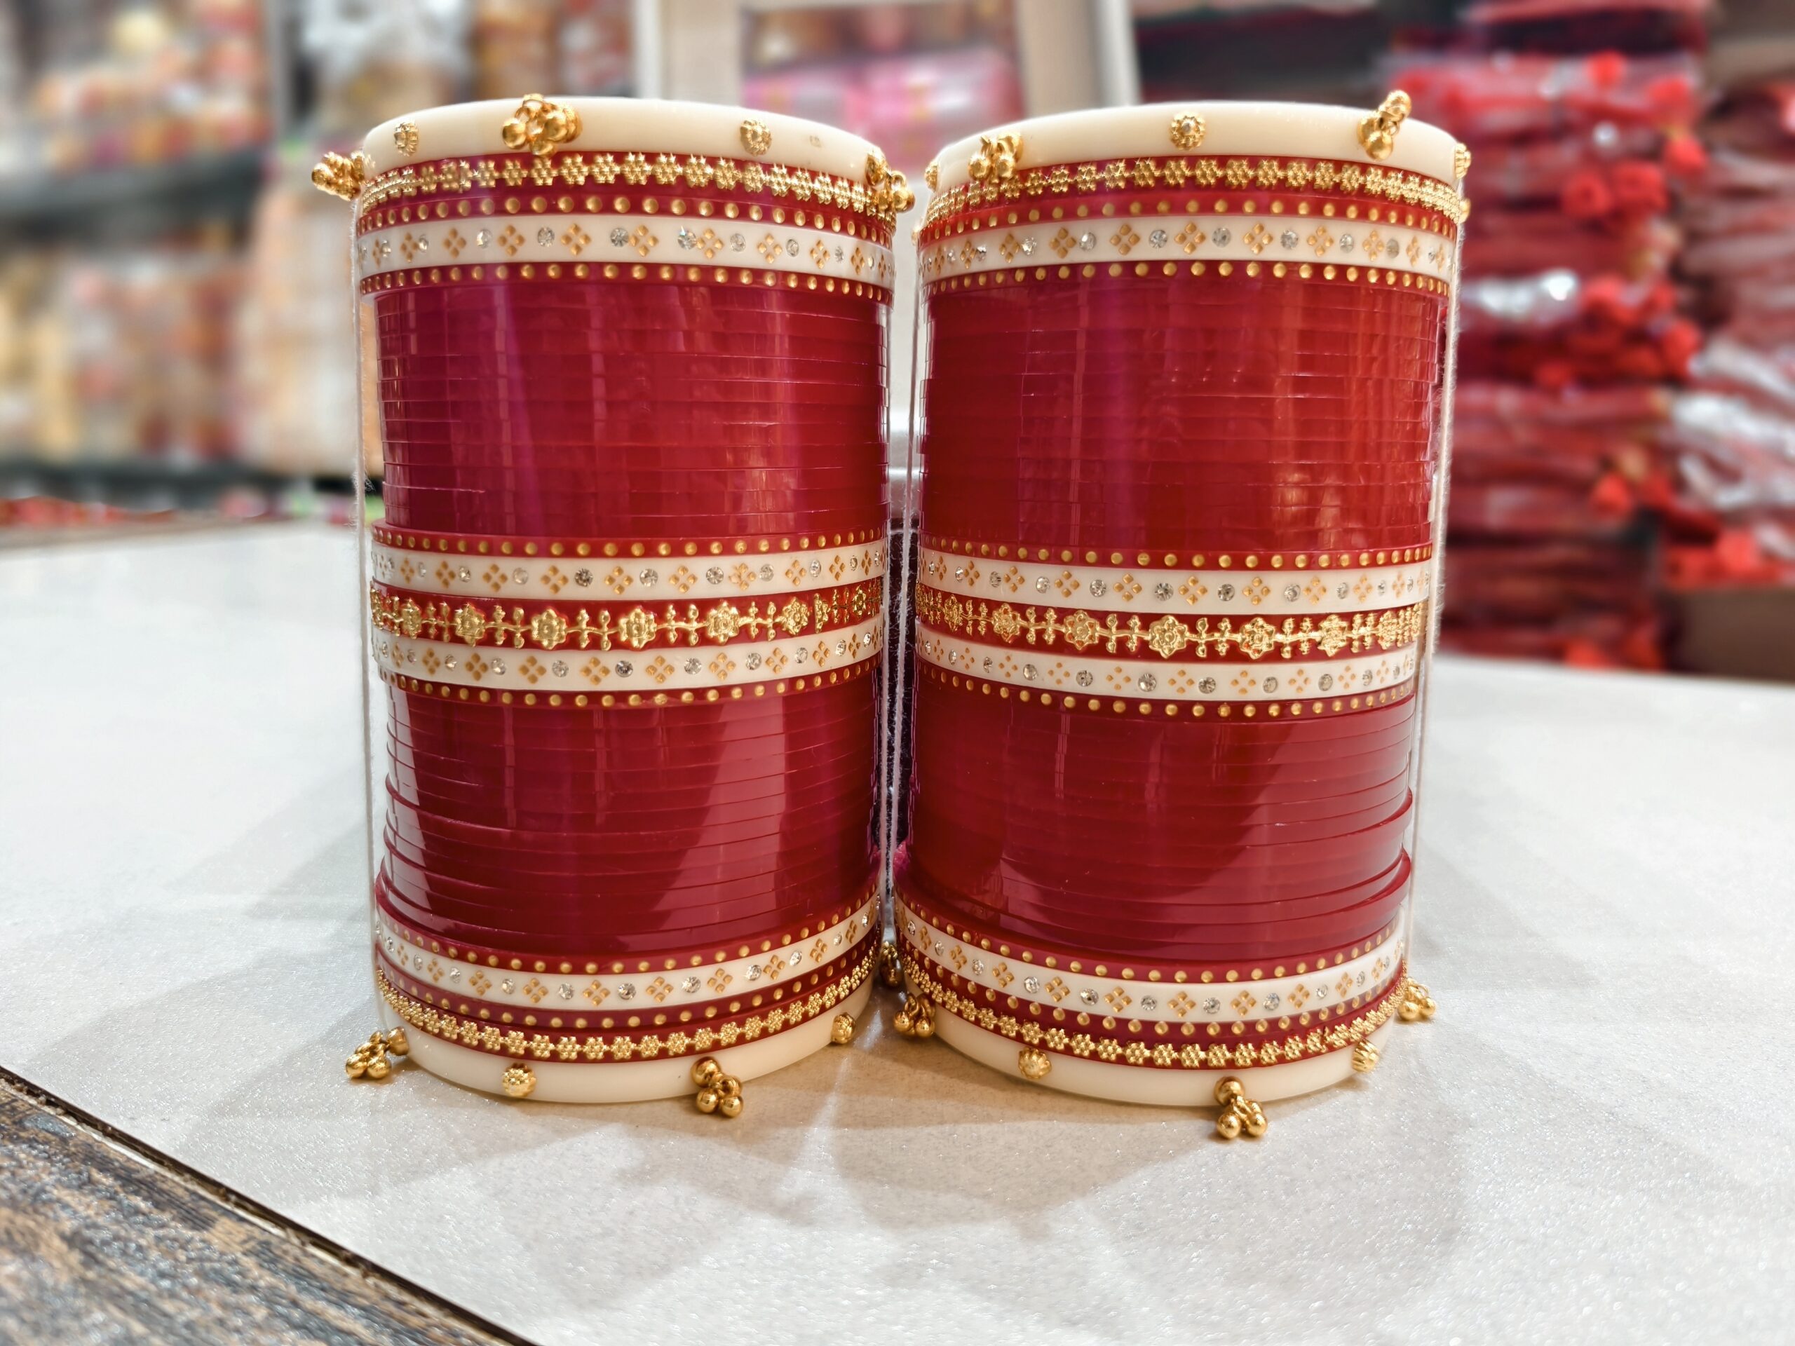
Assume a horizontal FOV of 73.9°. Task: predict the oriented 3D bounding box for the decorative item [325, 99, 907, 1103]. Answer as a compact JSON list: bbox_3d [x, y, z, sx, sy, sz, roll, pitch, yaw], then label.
[{"bbox_3d":[-0.039,-0.011,0.177,0.078,0.121,0.078,1,11,0],"label":"decorative item"}]

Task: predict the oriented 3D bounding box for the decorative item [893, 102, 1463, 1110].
[{"bbox_3d":[0.038,-0.010,0.177,0.078,0.121,0.078,1,11,0],"label":"decorative item"}]

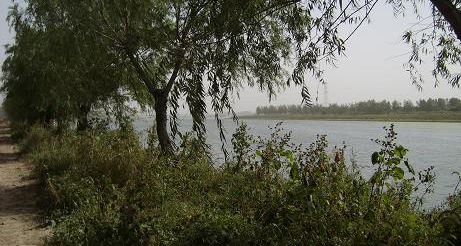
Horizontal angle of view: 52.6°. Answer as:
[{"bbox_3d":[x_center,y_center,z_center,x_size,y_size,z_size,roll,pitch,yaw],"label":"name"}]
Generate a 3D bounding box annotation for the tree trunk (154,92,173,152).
[{"bbox_3d":[-1.570,0.030,11.000,0.380,1.550,0.340,0,1,0],"label":"tree trunk"}]

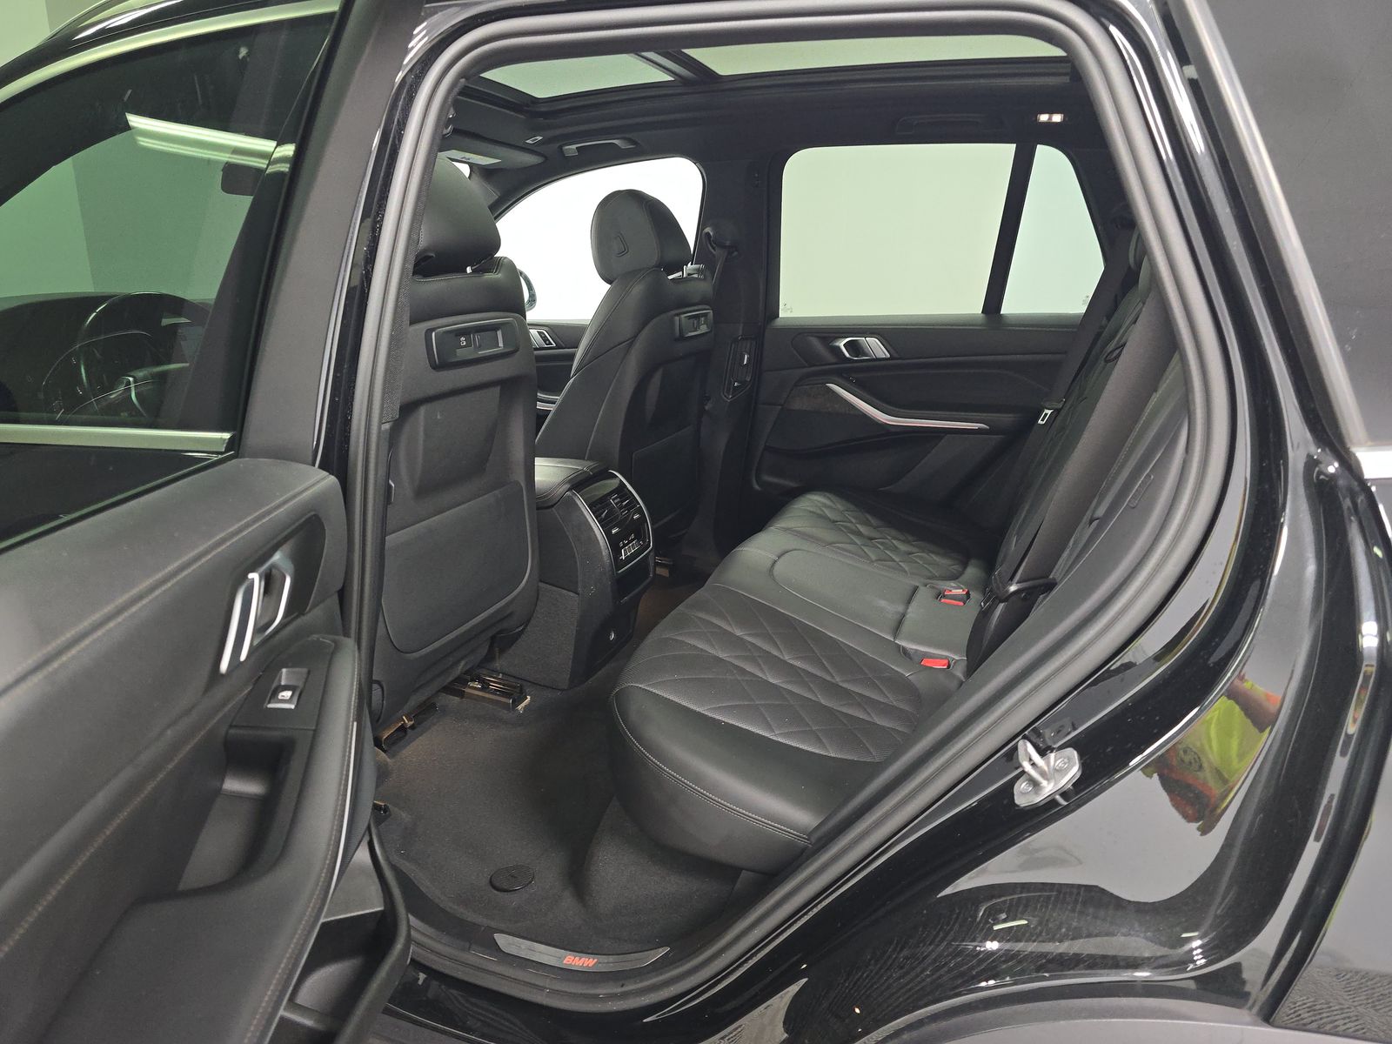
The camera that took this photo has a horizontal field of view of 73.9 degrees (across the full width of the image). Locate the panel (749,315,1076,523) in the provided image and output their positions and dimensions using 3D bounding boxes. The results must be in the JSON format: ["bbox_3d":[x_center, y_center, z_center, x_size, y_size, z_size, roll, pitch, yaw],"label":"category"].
[{"bbox_3d":[0.552,-0.263,2.319,0.870,0.510,0.140,4,15,17],"label":"panel"}]

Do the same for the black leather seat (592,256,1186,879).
[{"bbox_3d":[0.468,-0.117,1.572,0.815,0.800,1.420,4,15,17],"label":"black leather seat"}]

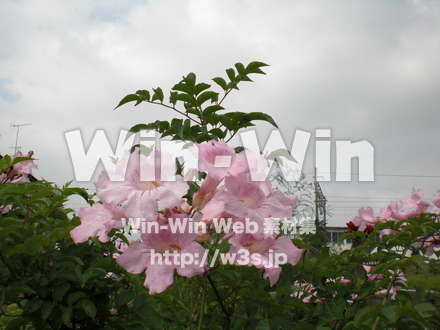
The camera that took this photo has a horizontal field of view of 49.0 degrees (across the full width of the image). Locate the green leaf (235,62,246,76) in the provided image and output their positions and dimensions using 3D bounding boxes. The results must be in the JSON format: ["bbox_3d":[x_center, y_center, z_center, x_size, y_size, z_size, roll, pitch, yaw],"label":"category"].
[{"bbox_3d":[0.023,-0.109,0.550,0.011,0.017,0.008,-16,21,27],"label":"green leaf"}]

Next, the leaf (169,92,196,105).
[{"bbox_3d":[-0.039,-0.068,0.490,0.026,0.011,0.012,8,6,-9],"label":"leaf"}]

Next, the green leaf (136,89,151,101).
[{"bbox_3d":[-0.087,-0.080,0.550,0.017,0.008,0.012,37,-47,-10],"label":"green leaf"}]

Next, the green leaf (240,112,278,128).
[{"bbox_3d":[0.039,-0.044,0.480,0.038,0.013,0.015,9,6,6],"label":"green leaf"}]

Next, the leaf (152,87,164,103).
[{"bbox_3d":[-0.070,-0.080,0.550,0.012,0.018,0.008,-15,19,36],"label":"leaf"}]

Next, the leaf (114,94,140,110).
[{"bbox_3d":[-0.083,-0.056,0.430,0.026,0.005,0.012,-24,28,-18],"label":"leaf"}]

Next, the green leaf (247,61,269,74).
[{"bbox_3d":[0.043,-0.111,0.550,0.026,0.008,0.014,-20,-34,9],"label":"green leaf"}]

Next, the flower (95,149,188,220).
[{"bbox_3d":[-0.065,0.018,0.420,0.080,0.054,0.042,-1,-27,6],"label":"flower"}]

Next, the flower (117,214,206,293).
[{"bbox_3d":[-0.048,0.078,0.420,0.077,0.060,0.042,-1,-27,6],"label":"flower"}]

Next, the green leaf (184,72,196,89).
[{"bbox_3d":[-0.030,-0.087,0.500,0.012,0.017,0.008,-11,-14,-2],"label":"green leaf"}]

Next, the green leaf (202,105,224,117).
[{"bbox_3d":[-0.007,-0.062,0.550,0.024,0.008,0.013,-23,-34,8],"label":"green leaf"}]

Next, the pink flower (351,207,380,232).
[{"bbox_3d":[0.348,0.130,1.150,0.055,0.057,0.058,6,-3,41],"label":"pink flower"}]

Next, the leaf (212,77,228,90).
[{"bbox_3d":[0.001,-0.084,0.500,0.019,0.010,0.010,26,5,-4],"label":"leaf"}]

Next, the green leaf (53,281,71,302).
[{"bbox_3d":[-0.223,0.178,0.680,0.022,0.030,0.011,16,-14,5],"label":"green leaf"}]

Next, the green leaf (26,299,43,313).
[{"bbox_3d":[-0.300,0.227,0.780,0.019,0.030,0.006,26,-36,37],"label":"green leaf"}]

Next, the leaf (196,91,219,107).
[{"bbox_3d":[-0.014,-0.076,0.550,0.025,0.009,0.014,-31,-34,8],"label":"leaf"}]

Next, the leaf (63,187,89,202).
[{"bbox_3d":[-0.233,0.049,0.780,0.042,0.012,0.021,18,25,24],"label":"leaf"}]

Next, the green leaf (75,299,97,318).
[{"bbox_3d":[-0.187,0.199,0.670,0.032,0.019,0.019,22,11,16],"label":"green leaf"}]

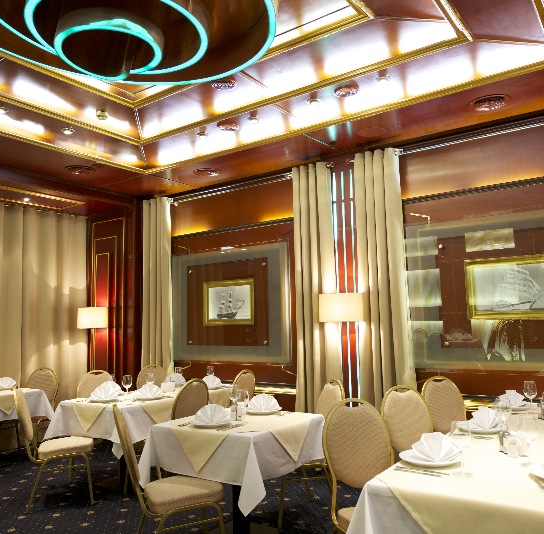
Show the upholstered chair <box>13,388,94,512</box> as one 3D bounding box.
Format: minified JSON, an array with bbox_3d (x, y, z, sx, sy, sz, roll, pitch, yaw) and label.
[{"bbox_3d":[-1.767,1.425,4.355,0.589,0.932,0.459,1,-7,-21],"label":"upholstered chair"}]

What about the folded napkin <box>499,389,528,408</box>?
[{"bbox_3d":[1.703,0.921,3.775,0.192,0.127,0.099,-3,-7,19],"label":"folded napkin"}]

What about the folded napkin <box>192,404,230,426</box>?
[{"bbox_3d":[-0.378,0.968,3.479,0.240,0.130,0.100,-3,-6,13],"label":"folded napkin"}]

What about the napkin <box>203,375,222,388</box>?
[{"bbox_3d":[-0.590,1.141,5.332,0.240,0.130,0.100,-2,-6,9],"label":"napkin"}]

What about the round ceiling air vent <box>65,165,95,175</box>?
[{"bbox_3d":[-1.986,-1.000,5.518,0.301,0.038,0.301,-1,-6,0],"label":"round ceiling air vent"}]

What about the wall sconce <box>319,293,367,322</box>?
[{"bbox_3d":[0.654,0.376,4.950,0.430,0.277,0.190,-6,-8,36],"label":"wall sconce"}]

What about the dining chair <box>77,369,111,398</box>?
[{"bbox_3d":[-1.721,1.560,5.441,0.440,0.950,0.600,2,-7,-30],"label":"dining chair"}]

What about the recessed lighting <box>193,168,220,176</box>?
[{"bbox_3d":[-0.667,-0.963,5.434,0.280,0.035,0.280,-1,-6,0],"label":"recessed lighting"}]

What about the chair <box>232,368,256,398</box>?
[{"bbox_3d":[-0.482,1.540,5.478,0.600,0.950,0.440,-5,-7,33],"label":"chair"}]

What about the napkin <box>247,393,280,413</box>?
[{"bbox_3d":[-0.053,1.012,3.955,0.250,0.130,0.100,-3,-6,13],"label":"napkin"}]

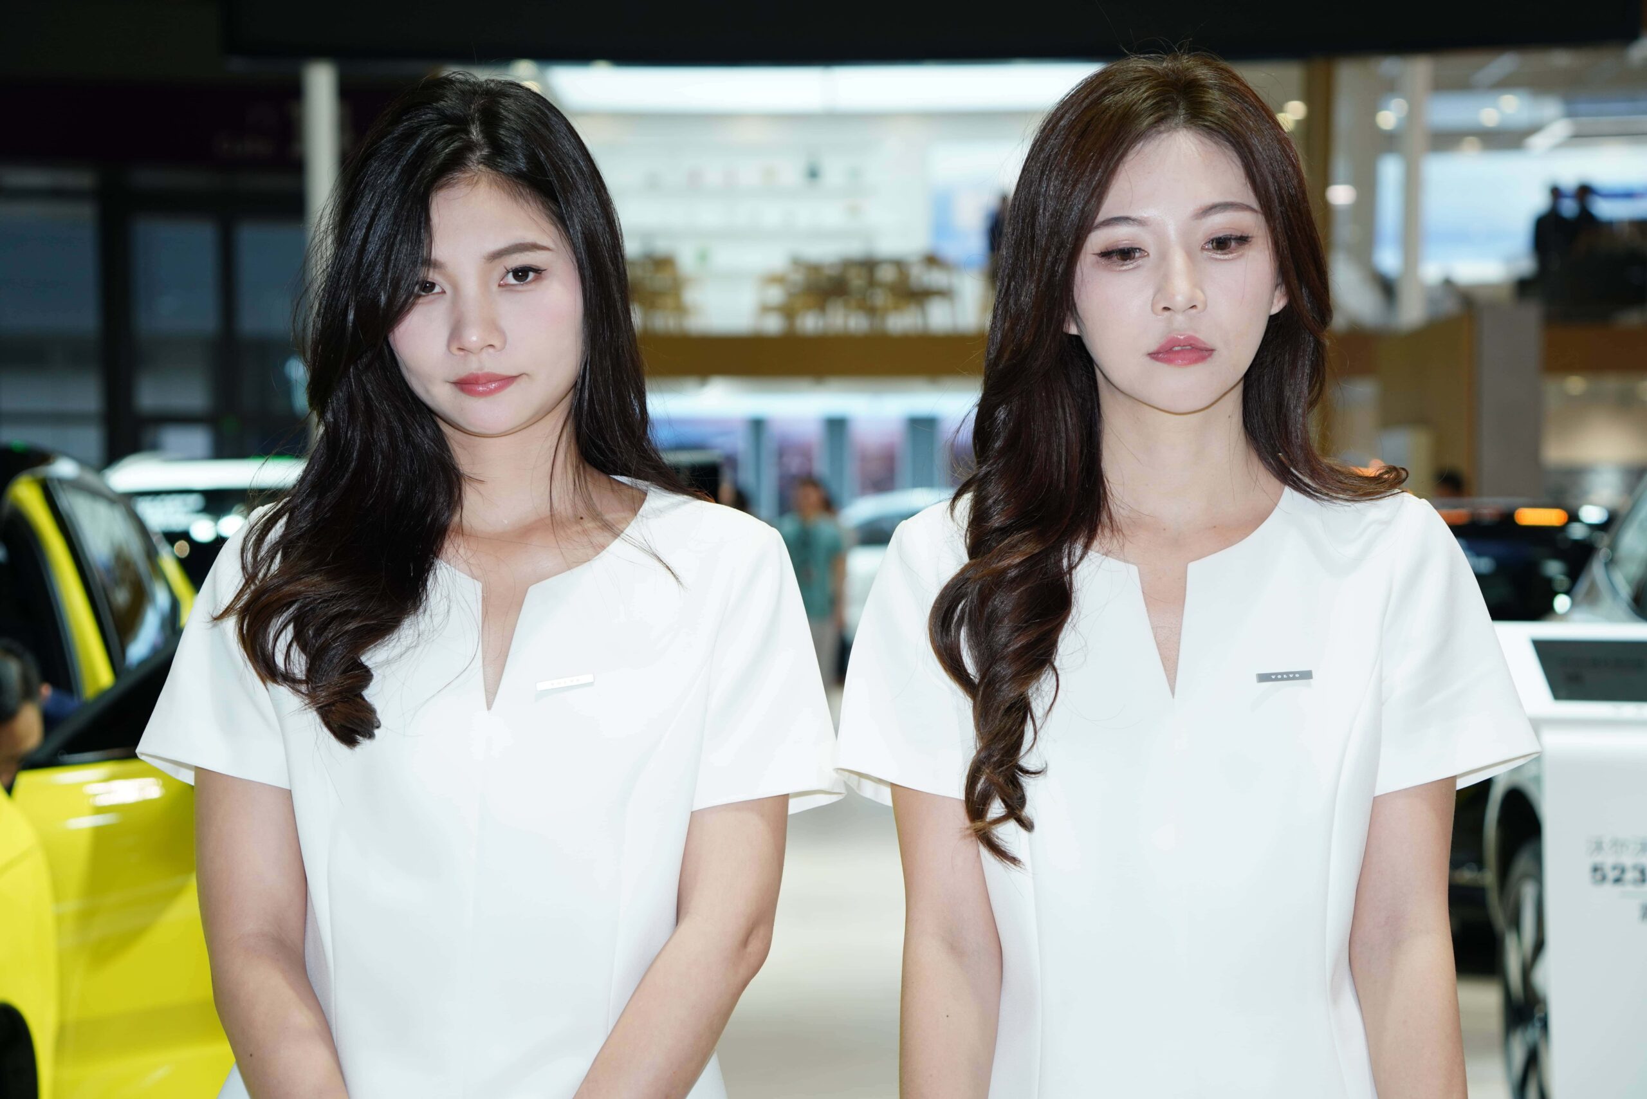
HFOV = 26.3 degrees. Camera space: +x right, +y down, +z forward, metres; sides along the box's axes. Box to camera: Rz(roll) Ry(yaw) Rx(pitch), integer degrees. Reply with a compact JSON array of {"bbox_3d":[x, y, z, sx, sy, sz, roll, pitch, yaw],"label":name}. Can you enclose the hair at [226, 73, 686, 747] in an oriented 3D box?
[{"bbox_3d":[-0.234,-0.095,2.310,0.300,0.440,0.250,0,1,3],"label":"hair"}]

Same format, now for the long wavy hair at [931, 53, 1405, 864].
[{"bbox_3d":[0.228,-0.064,2.310,0.310,0.525,0.250,0,1,4],"label":"long wavy hair"}]

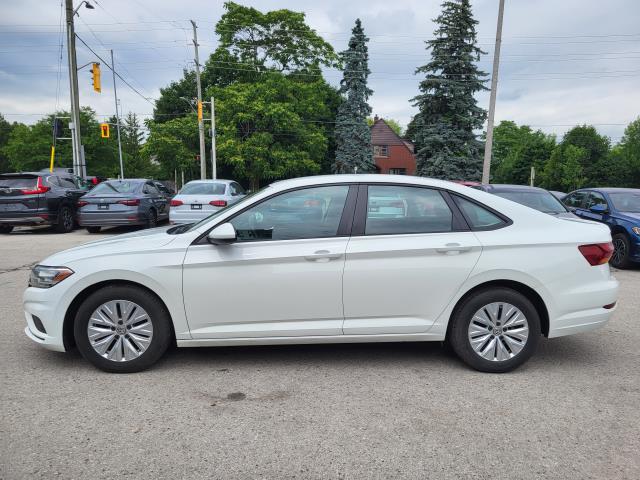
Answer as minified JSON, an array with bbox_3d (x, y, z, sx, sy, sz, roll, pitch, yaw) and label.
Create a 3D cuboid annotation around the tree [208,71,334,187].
[{"bbox_3d":[-3.724,-7.391,35.628,9.286,9.746,8.500,0,6,-6],"label":"tree"}]

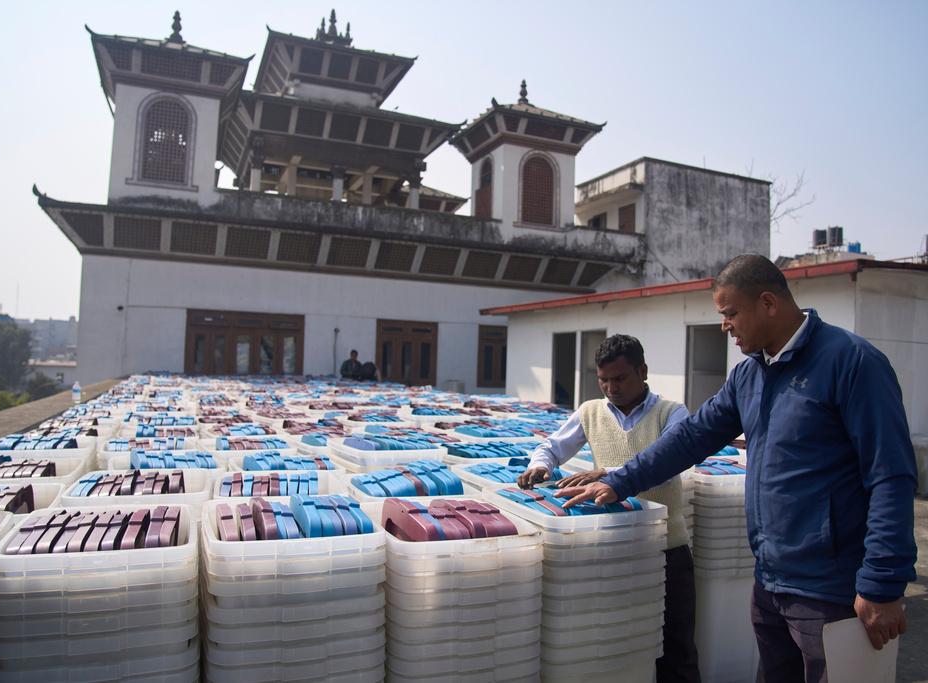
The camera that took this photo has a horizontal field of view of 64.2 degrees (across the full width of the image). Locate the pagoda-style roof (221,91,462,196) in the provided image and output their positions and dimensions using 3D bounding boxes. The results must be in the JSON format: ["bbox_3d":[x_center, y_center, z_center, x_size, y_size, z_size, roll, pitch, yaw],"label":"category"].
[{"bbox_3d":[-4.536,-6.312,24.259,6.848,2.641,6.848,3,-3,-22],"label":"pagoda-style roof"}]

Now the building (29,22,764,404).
[{"bbox_3d":[-1.822,-4.197,25.220,20.289,13.363,13.304,3,-3,-22],"label":"building"}]

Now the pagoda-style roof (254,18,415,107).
[{"bbox_3d":[-4.445,-8.925,24.372,4.500,2.299,4.500,3,-3,-22],"label":"pagoda-style roof"}]

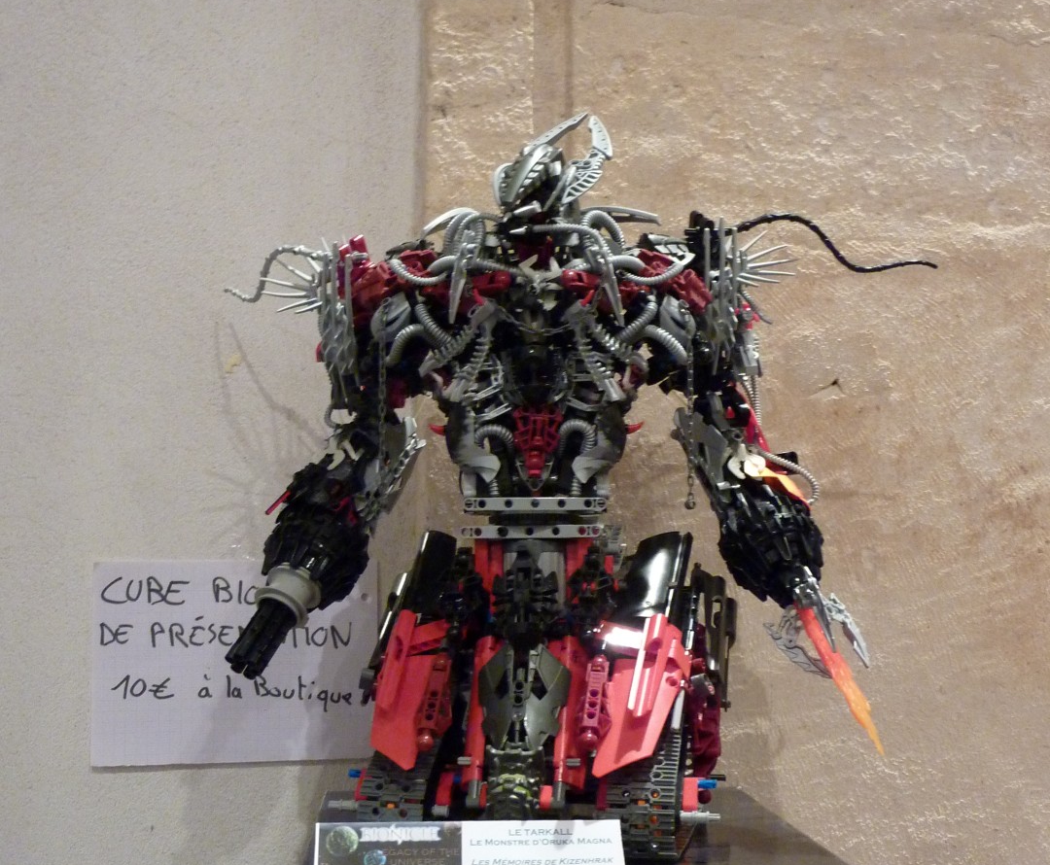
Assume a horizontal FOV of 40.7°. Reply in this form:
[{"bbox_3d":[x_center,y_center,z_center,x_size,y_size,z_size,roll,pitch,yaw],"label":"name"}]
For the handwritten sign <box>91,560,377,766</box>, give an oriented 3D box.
[{"bbox_3d":[-0.215,0.171,1.058,0.210,0.149,0.002,0,-5,-8],"label":"handwritten sign"}]

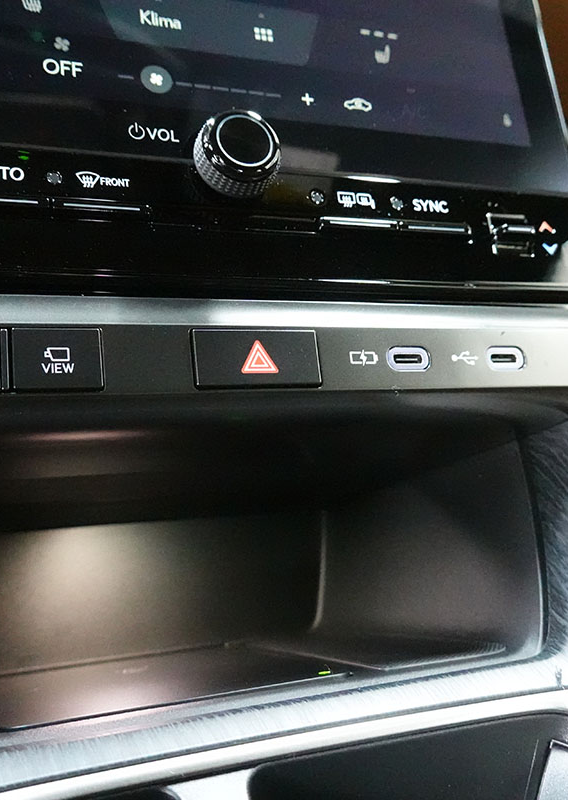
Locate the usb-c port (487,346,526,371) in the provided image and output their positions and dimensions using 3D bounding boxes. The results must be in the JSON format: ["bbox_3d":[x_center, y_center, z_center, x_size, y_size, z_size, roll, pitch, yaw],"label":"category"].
[{"bbox_3d":[0.061,-0.011,0.225,0.013,0.007,0.007,-2,-13,-23],"label":"usb-c port"}]

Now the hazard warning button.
[{"bbox_3d":[-0.007,-0.010,0.195,0.033,0.015,0.007,-2,-13,-23],"label":"hazard warning button"}]

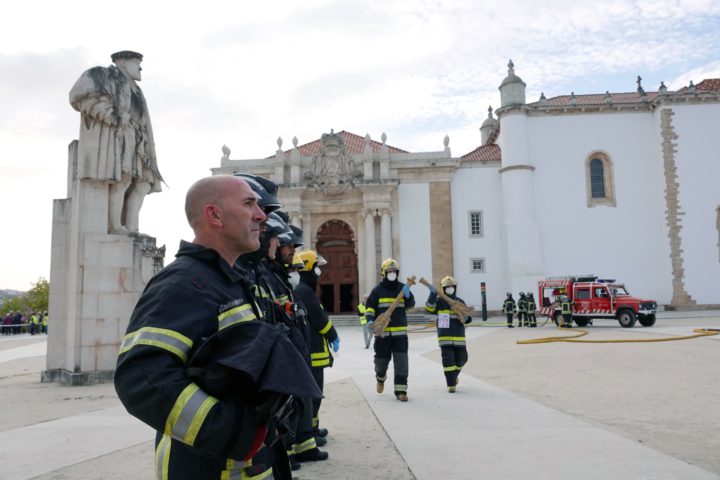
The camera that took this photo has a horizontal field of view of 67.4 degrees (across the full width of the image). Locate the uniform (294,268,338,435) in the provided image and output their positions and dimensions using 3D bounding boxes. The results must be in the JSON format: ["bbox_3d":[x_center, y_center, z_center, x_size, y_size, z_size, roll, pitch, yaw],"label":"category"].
[{"bbox_3d":[-0.430,1.062,5.100,0.440,1.560,0.550,0,-7,-6],"label":"uniform"}]

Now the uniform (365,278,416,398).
[{"bbox_3d":[0.403,1.256,7.018,0.660,1.530,0.500,-1,-7,-2],"label":"uniform"}]

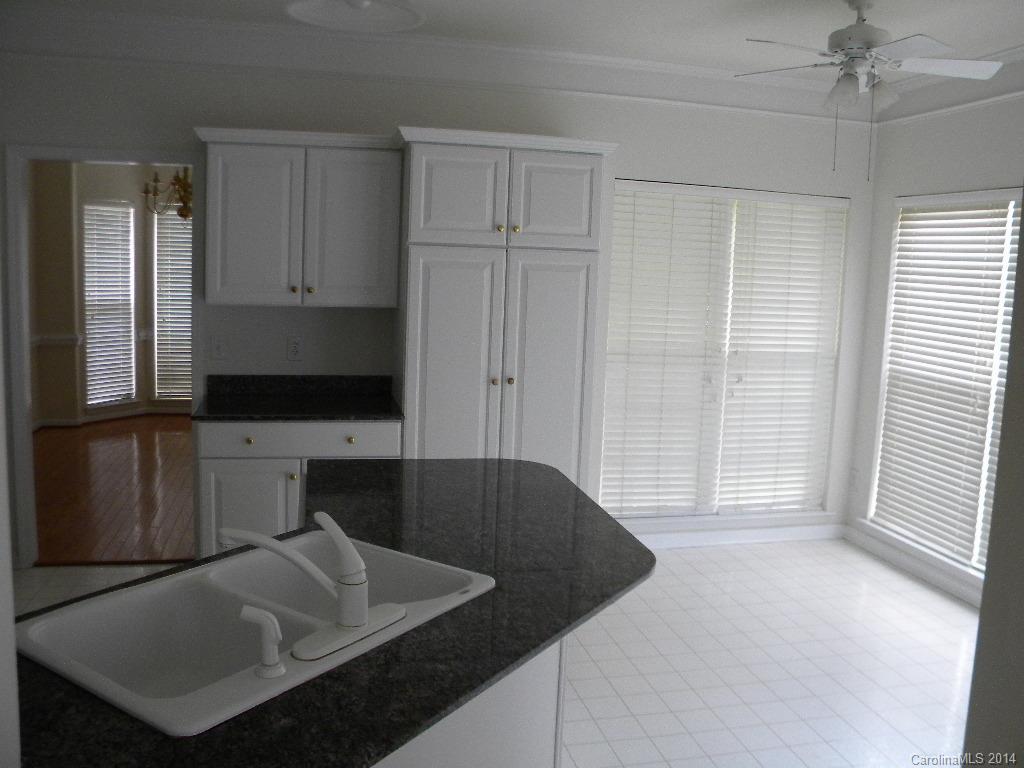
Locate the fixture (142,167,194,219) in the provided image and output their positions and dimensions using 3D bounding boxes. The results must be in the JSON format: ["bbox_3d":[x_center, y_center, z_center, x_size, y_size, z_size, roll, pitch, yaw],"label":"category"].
[{"bbox_3d":[-2.485,-1.538,6.287,0.630,0.580,0.630,1,6,-12],"label":"fixture"}]

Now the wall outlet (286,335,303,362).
[{"bbox_3d":[-1.162,-0.189,4.424,0.074,0.118,0.010,1,6,-12],"label":"wall outlet"}]

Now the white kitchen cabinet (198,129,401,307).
[{"bbox_3d":[-1.059,-0.798,4.186,0.950,0.820,0.375,1,6,-12],"label":"white kitchen cabinet"}]

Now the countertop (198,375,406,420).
[{"bbox_3d":[-1.046,0.060,4.151,0.945,0.143,0.640,1,6,-12],"label":"countertop"}]

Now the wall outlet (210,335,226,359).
[{"bbox_3d":[-1.540,-0.189,4.342,0.074,0.118,0.010,1,6,-12],"label":"wall outlet"}]

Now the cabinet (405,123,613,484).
[{"bbox_3d":[-0.112,-0.087,4.320,1.040,2.210,0.670,1,6,-12],"label":"cabinet"}]

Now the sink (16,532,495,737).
[{"bbox_3d":[-0.437,0.494,1.492,0.545,0.210,0.760,6,7,31],"label":"sink"}]

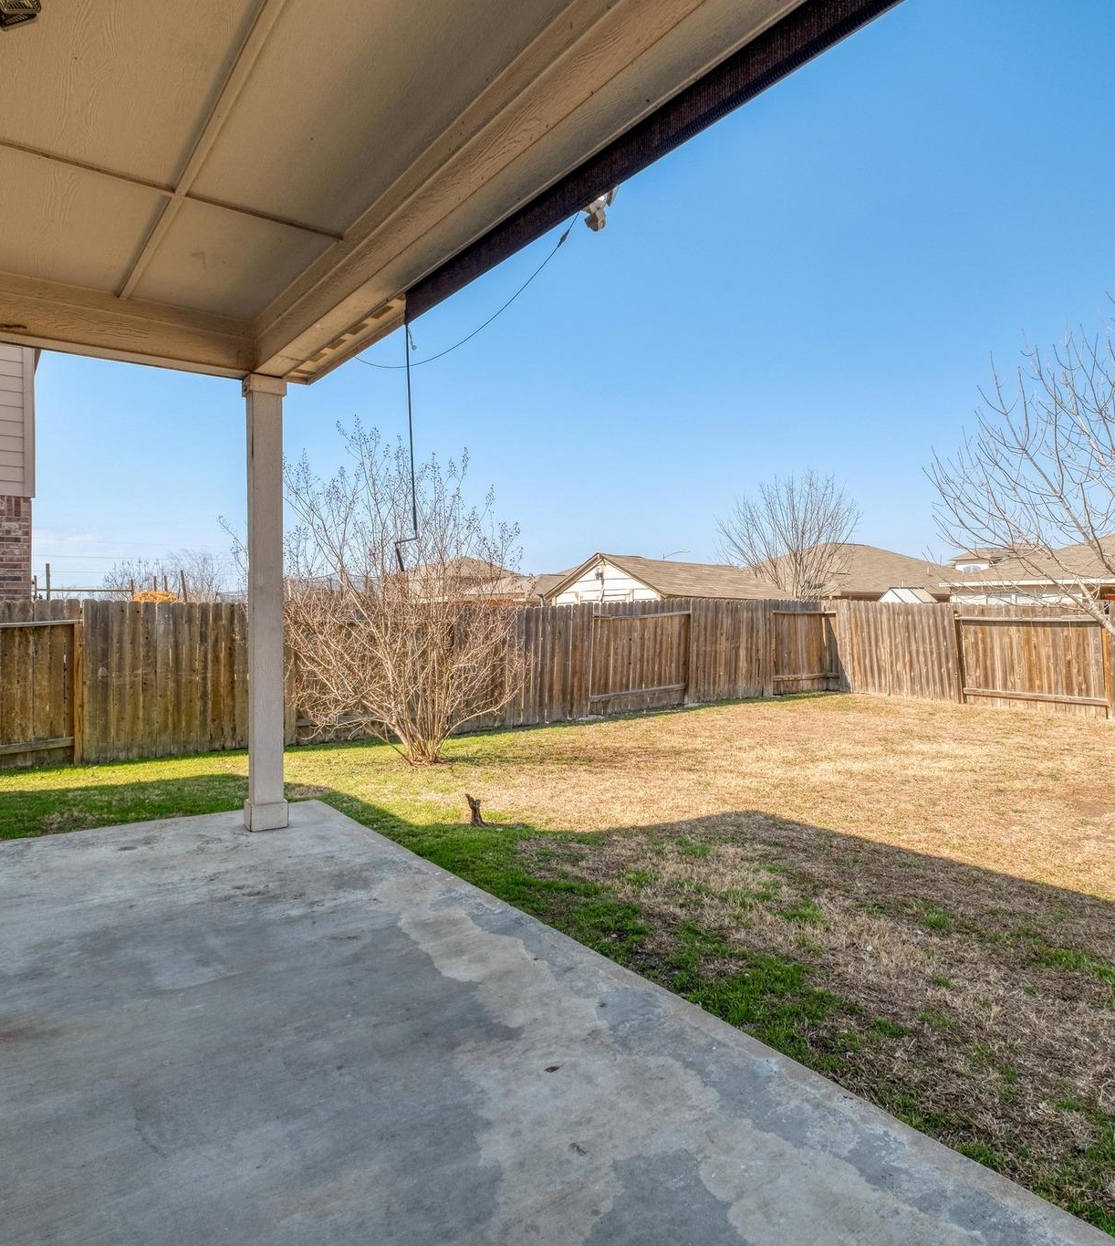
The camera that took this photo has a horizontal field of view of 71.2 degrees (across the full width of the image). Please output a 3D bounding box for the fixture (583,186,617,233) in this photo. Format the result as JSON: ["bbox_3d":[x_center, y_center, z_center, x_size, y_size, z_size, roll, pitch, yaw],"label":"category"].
[{"bbox_3d":[0.136,-1.455,2.720,0.170,0.180,0.220,0,1,-37],"label":"fixture"}]

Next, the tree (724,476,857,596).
[{"bbox_3d":[5.700,-1.150,19.000,3.500,5.000,3.400,0,1,0],"label":"tree"}]

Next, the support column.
[{"bbox_3d":[-1.653,-0.108,4.402,0.200,2.520,0.200,0,1,-37],"label":"support column"}]

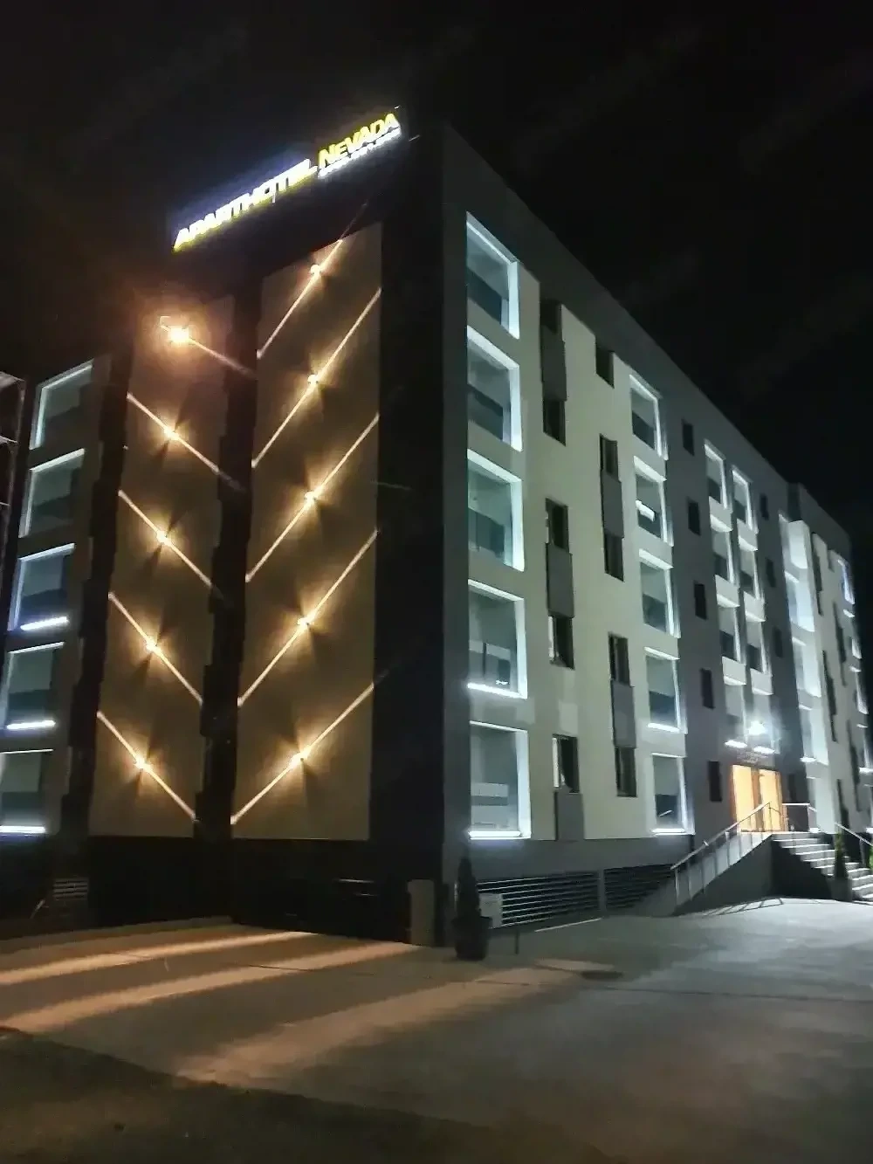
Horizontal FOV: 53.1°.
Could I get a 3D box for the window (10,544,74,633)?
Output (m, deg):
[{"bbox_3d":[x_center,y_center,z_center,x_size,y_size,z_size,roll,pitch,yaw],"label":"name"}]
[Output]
[{"bbox_3d":[-10.875,0.196,24.302,2.660,2.143,0.250,-10,-18,33],"label":"window"}]

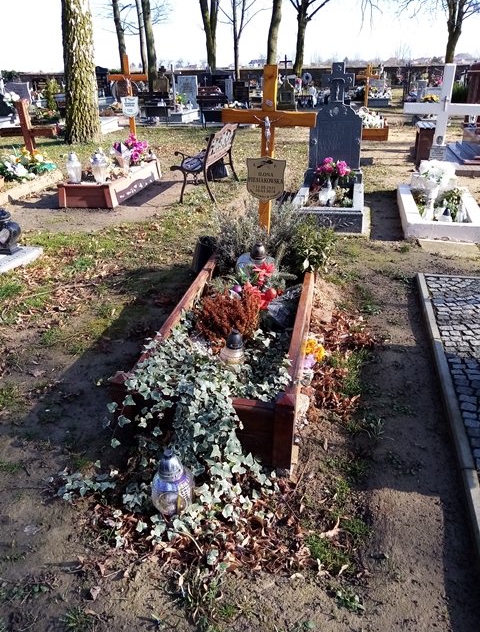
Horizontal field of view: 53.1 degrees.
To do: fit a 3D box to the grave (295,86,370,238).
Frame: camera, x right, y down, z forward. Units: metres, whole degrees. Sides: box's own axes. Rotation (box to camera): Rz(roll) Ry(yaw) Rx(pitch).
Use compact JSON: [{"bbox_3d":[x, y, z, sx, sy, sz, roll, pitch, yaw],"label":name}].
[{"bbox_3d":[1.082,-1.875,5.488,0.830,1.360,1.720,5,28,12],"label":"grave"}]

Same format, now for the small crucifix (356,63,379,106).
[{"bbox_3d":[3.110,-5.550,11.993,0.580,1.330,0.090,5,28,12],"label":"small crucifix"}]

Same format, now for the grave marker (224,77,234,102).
[{"bbox_3d":[-0.334,-7.268,15.495,0.280,0.670,0.110,5,28,12],"label":"grave marker"}]

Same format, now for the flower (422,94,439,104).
[{"bbox_3d":[5.776,-6.525,14.529,0.500,0.290,0.330,5,28,12],"label":"flower"}]

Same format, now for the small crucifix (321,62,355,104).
[{"bbox_3d":[1.185,-2.804,5.784,0.400,0.430,0.100,5,28,12],"label":"small crucifix"}]

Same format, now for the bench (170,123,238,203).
[{"bbox_3d":[-0.461,-2.179,6.707,0.600,0.820,1.320,5,28,12],"label":"bench"}]

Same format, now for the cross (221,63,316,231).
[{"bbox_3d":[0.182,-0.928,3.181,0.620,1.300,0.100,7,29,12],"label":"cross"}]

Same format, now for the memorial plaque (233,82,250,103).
[{"bbox_3d":[0.062,-7.267,15.609,0.540,0.620,0.100,5,28,12],"label":"memorial plaque"}]

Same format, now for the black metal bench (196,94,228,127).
[{"bbox_3d":[-0.751,-5.777,13.622,0.920,0.820,0.500,5,28,12],"label":"black metal bench"}]

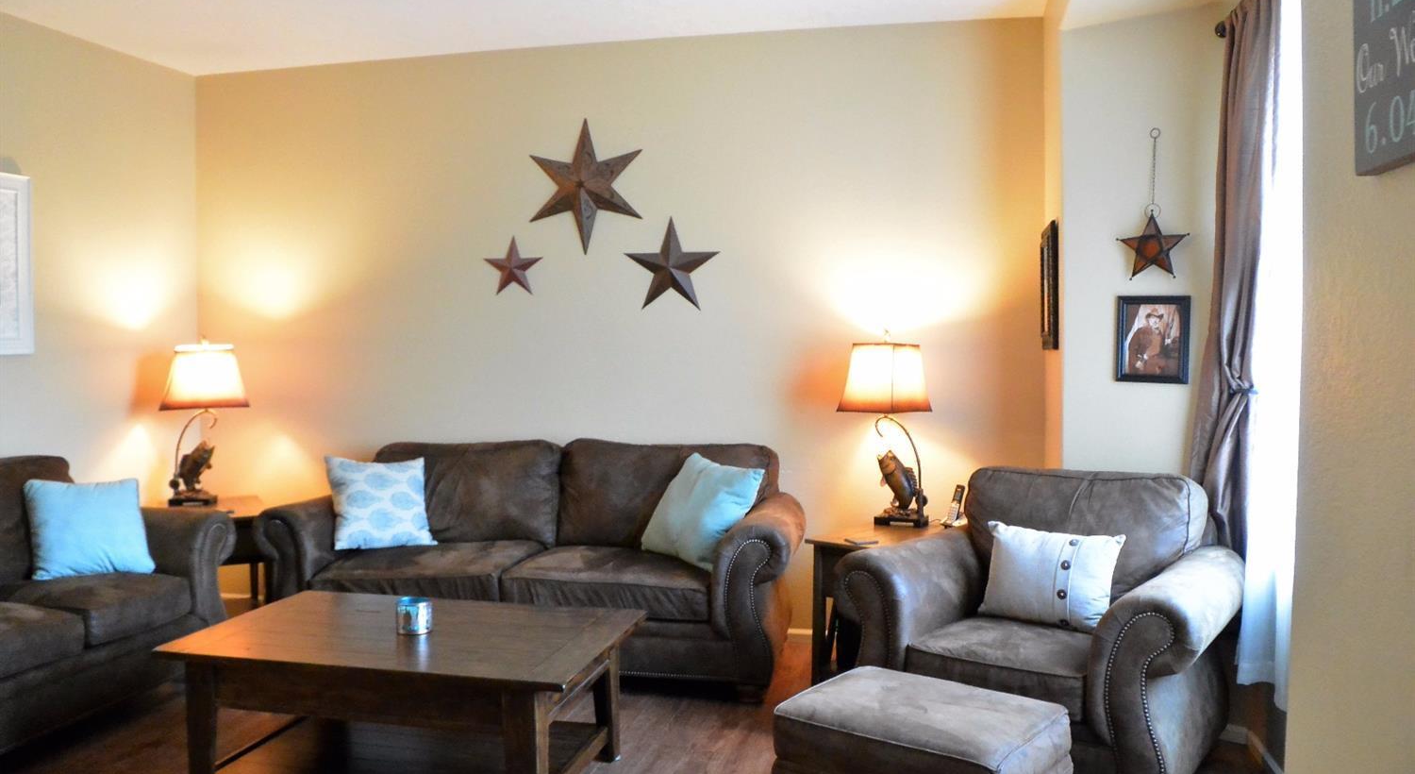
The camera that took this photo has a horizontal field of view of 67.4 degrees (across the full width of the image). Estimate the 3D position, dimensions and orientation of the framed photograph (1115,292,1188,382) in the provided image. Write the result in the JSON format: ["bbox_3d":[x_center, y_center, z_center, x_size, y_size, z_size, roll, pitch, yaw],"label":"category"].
[{"bbox_3d":[1.561,-0.165,3.719,0.243,0.302,0.020,2,3,37],"label":"framed photograph"}]

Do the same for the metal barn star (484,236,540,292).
[{"bbox_3d":[-0.929,-0.582,5.086,0.304,0.277,0.038,0,2,13],"label":"metal barn star"}]

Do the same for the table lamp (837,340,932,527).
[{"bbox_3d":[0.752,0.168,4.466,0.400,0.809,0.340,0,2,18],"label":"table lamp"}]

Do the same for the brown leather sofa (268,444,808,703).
[{"bbox_3d":[-0.678,0.708,4.606,2.255,0.940,0.910,0,2,13],"label":"brown leather sofa"}]

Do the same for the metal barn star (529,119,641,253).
[{"bbox_3d":[-0.576,-0.939,4.975,0.556,0.629,0.063,0,2,13],"label":"metal barn star"}]

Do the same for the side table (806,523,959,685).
[{"bbox_3d":[0.795,0.886,4.214,0.510,0.605,0.680,2,3,40],"label":"side table"}]

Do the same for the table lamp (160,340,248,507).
[{"bbox_3d":[-2.399,0.156,5.081,0.385,0.809,0.280,-1,2,-22],"label":"table lamp"}]

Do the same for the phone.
[{"bbox_3d":[1.041,0.489,4.458,0.090,0.165,0.075,-2,3,-40],"label":"phone"}]

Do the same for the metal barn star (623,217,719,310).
[{"bbox_3d":[-0.166,-0.568,4.897,0.458,0.430,0.055,0,2,13],"label":"metal barn star"}]

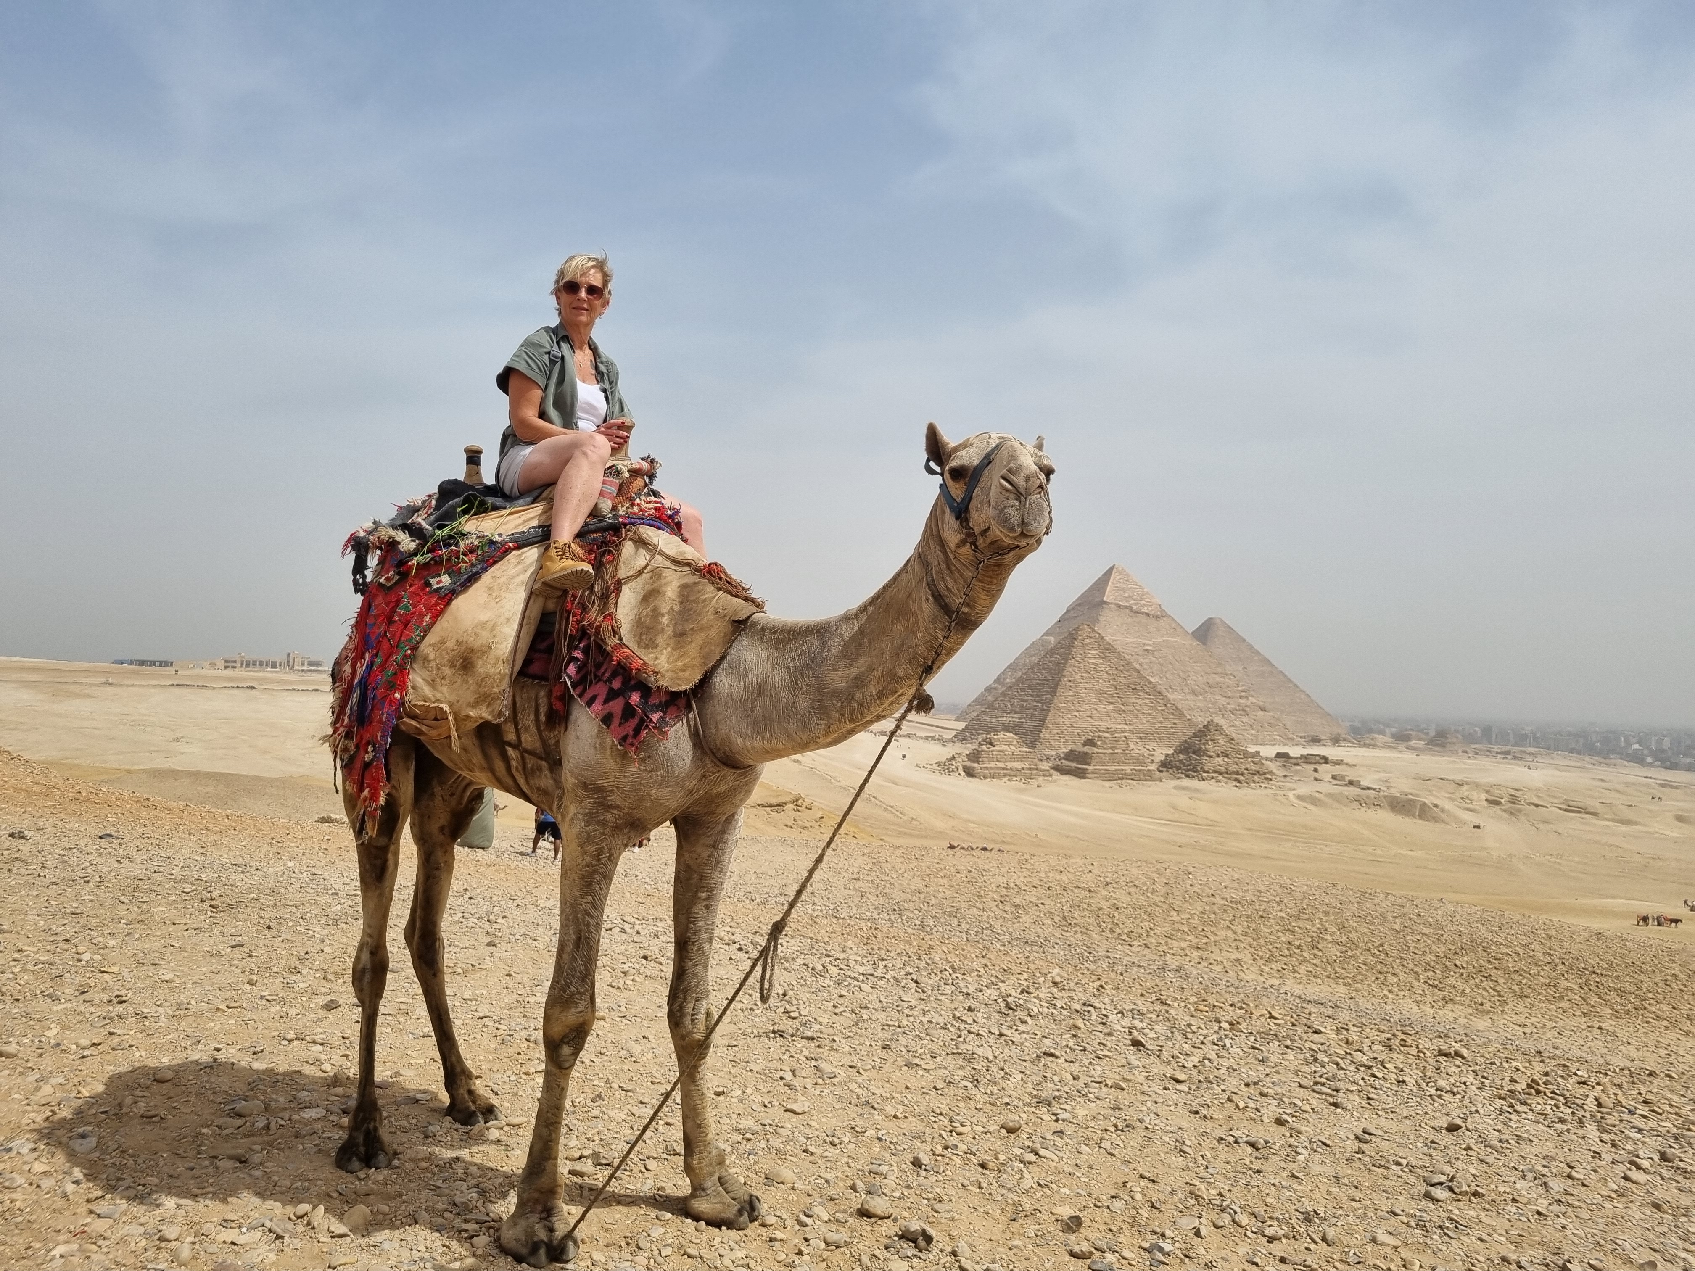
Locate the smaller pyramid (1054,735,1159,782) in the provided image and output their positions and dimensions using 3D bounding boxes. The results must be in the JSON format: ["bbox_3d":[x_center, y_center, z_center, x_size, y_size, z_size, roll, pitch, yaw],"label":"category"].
[{"bbox_3d":[106.284,49.297,518.971,31.500,18.000,31.500,2,-3,-18],"label":"smaller pyramid"}]

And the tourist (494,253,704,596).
[{"bbox_3d":[-0.832,-0.702,4.283,0.640,1.180,0.610,-1,-4,45],"label":"tourist"}]

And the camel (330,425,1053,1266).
[{"bbox_3d":[-0.595,0.618,3.664,2.650,2.300,0.780,-1,-3,40],"label":"camel"}]

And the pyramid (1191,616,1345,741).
[{"bbox_3d":[434.188,46.890,1515.929,230.000,138.000,230.000,2,-3,-18],"label":"pyramid"}]

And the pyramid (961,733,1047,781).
[{"bbox_3d":[60.025,47.707,503.828,31.500,17.500,31.500,2,-3,-18],"label":"pyramid"}]

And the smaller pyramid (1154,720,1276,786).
[{"bbox_3d":[152.612,48.191,534.233,39.500,25.500,39.500,2,-3,-18],"label":"smaller pyramid"}]

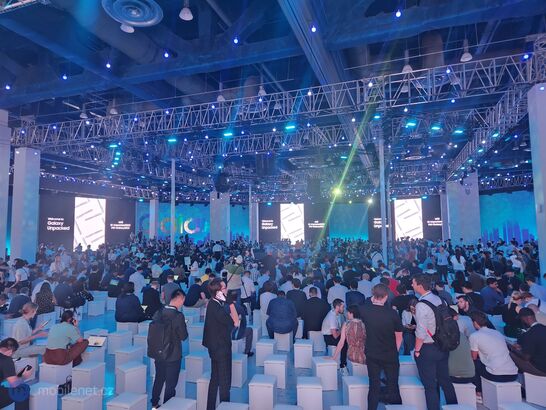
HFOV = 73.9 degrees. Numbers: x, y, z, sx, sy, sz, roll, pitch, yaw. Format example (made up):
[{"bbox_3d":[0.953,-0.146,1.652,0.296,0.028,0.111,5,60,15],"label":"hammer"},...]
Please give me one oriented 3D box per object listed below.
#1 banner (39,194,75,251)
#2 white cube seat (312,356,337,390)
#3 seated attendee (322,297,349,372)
[{"bbox_3d":[-18.214,1.648,30.852,0.100,4.800,2.830,-4,-6,36],"label":"banner"},{"bbox_3d":[0.832,2.693,5.795,0.320,0.410,0.320,0,-5,-5],"label":"white cube seat"},{"bbox_3d":[1.159,2.238,6.364,0.600,1.200,0.570,1,-5,-20],"label":"seated attendee"}]

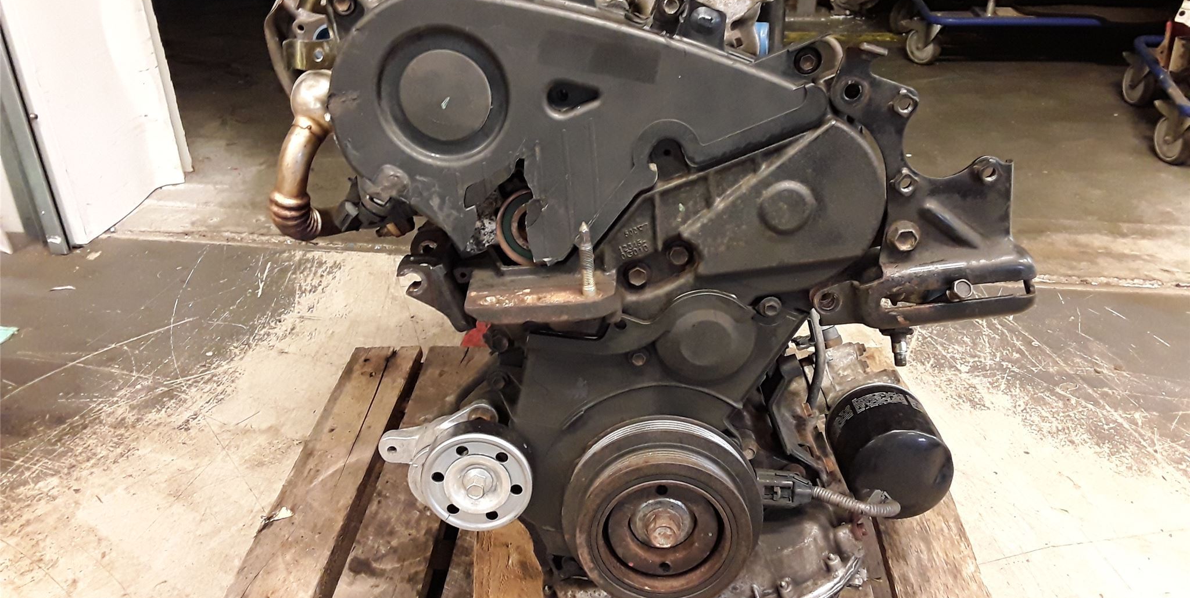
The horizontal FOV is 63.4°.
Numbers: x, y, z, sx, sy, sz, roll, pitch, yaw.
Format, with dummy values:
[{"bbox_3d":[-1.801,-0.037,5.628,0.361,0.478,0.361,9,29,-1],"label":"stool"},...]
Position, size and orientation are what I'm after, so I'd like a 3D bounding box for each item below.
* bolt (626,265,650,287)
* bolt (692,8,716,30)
[{"bbox_3d":[0.034,-0.018,0.759,0.017,0.017,0.012,0,29,4],"label":"bolt"},{"bbox_3d":[0.074,-0.189,0.651,0.015,0.015,0.012,0,29,4],"label":"bolt"}]

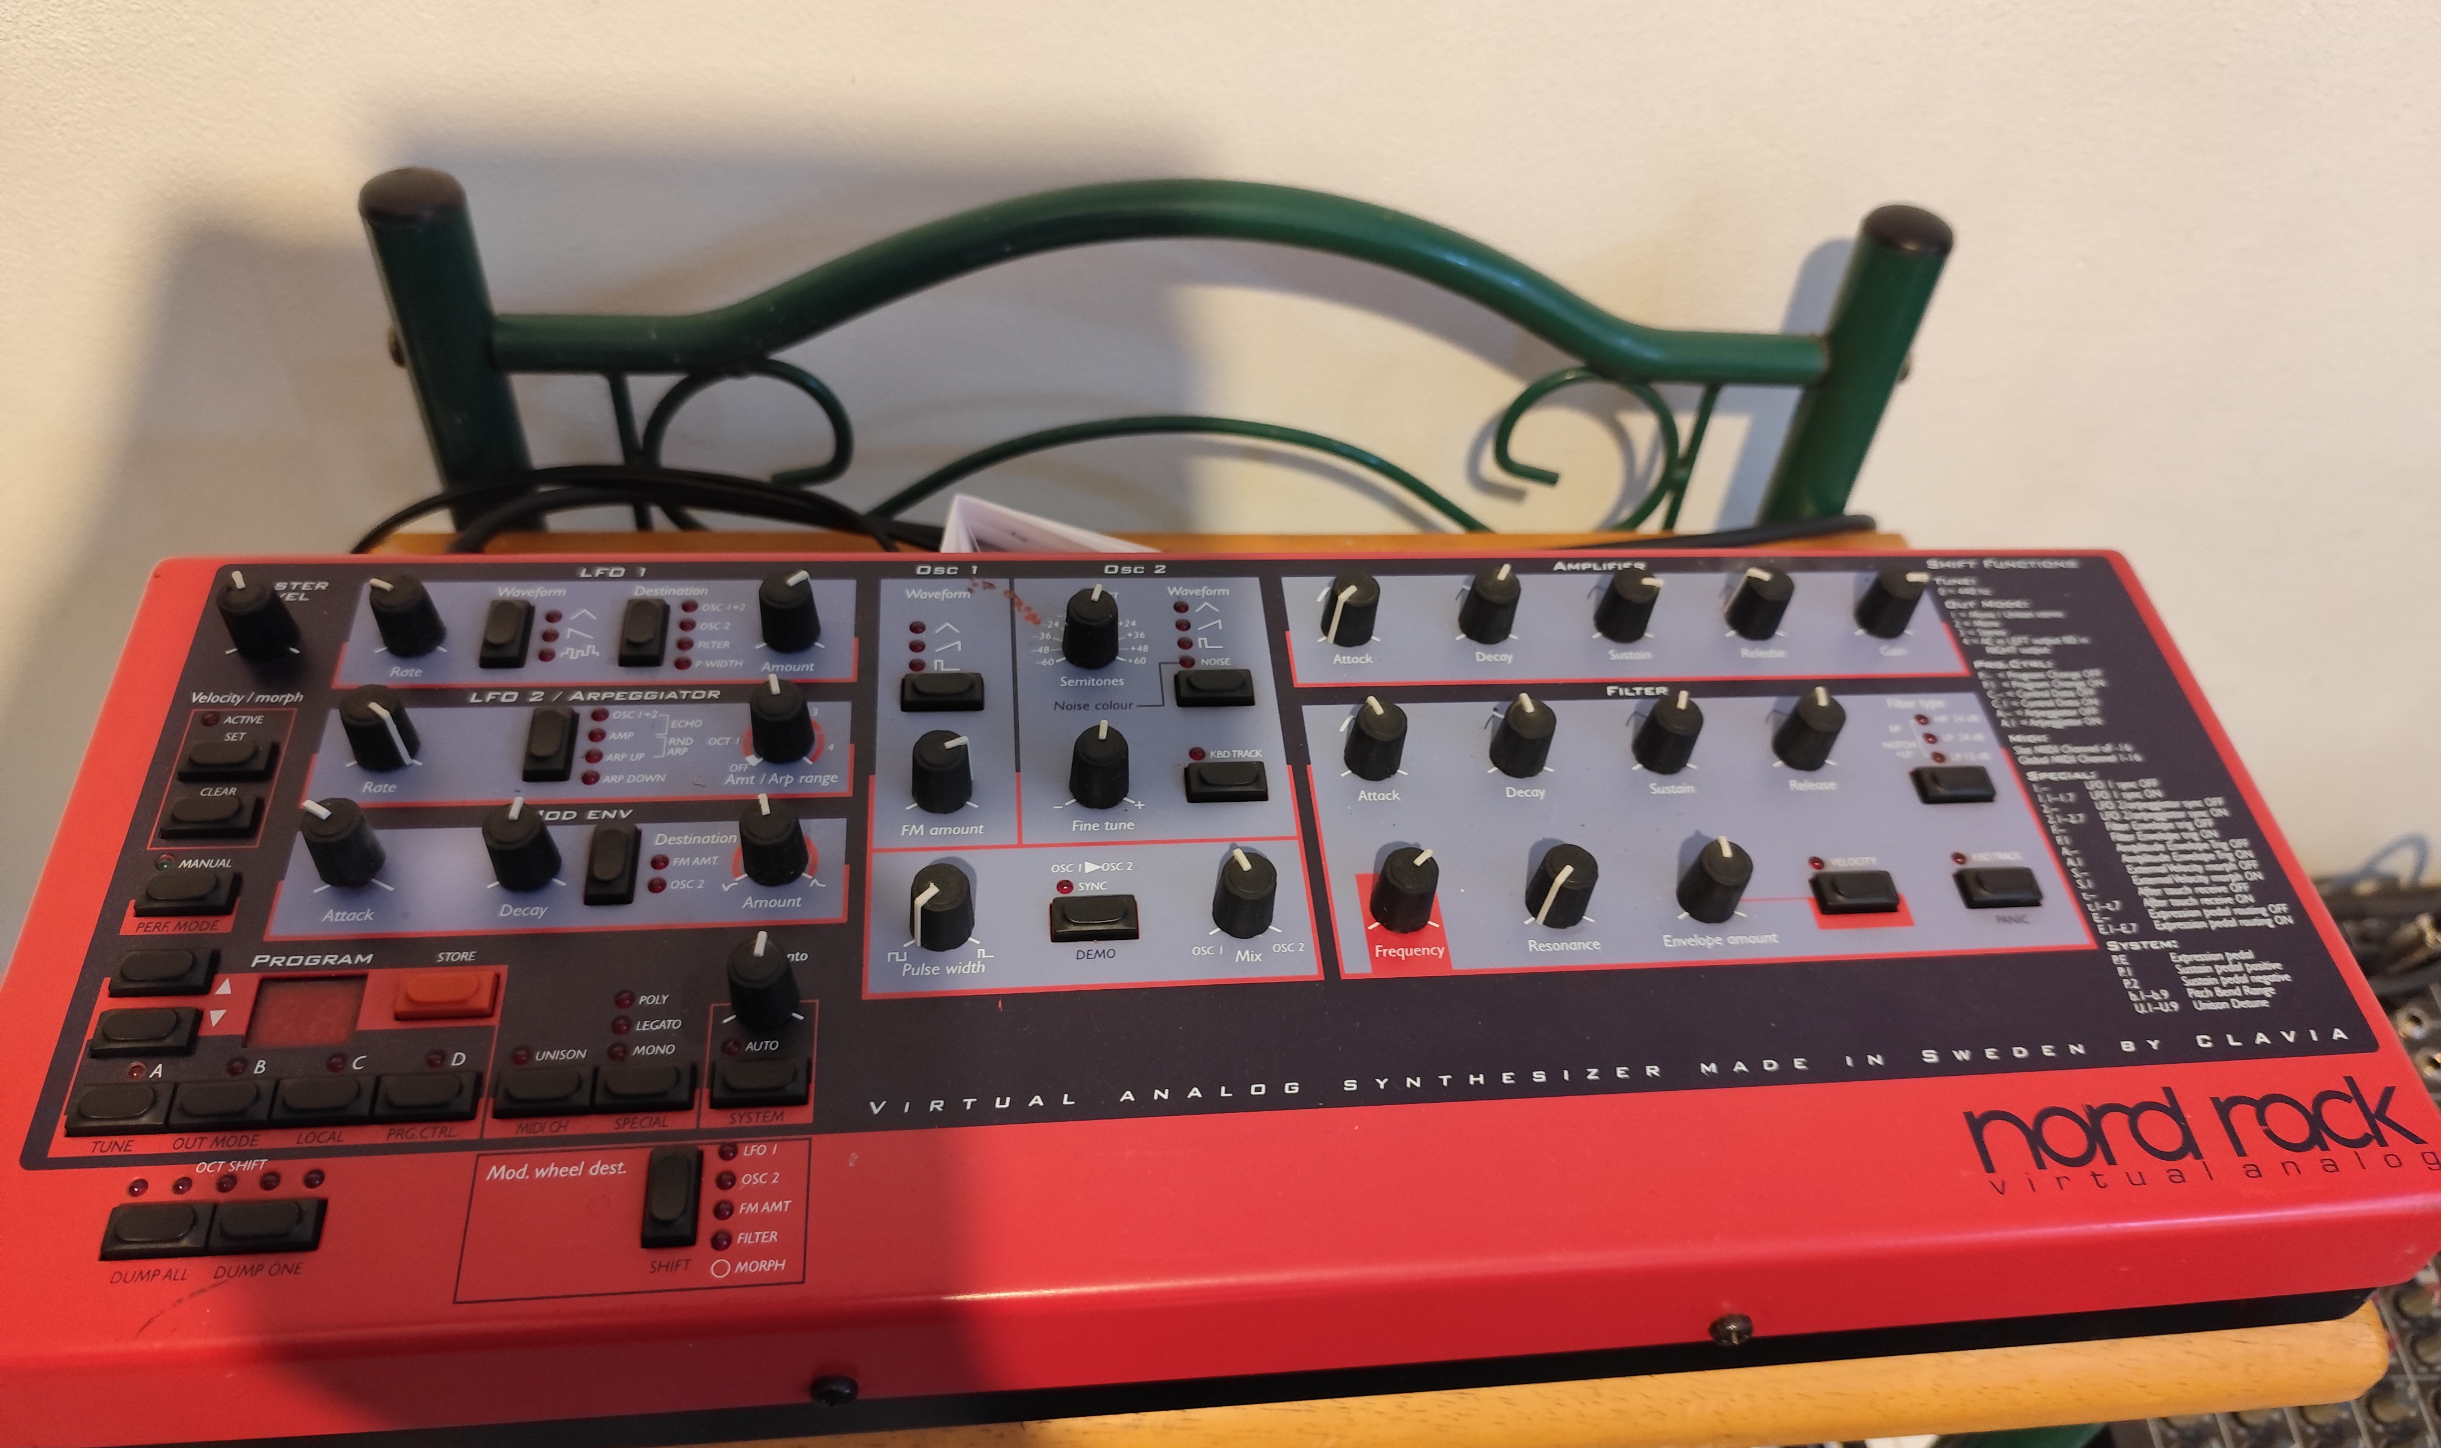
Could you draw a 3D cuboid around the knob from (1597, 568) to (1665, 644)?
[{"bbox_3d":[0.090,-0.026,0.356,0.012,0.013,0.011,-4,55,-10],"label":"knob"}]

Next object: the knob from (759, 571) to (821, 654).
[{"bbox_3d":[-0.087,-0.023,0.328,0.012,0.013,0.012,3,54,-5],"label":"knob"}]

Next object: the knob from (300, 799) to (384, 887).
[{"bbox_3d":[-0.157,0.021,0.291,0.012,0.013,0.011,3,54,-5],"label":"knob"}]

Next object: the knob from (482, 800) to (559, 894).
[{"bbox_3d":[-0.125,0.022,0.290,0.012,0.013,0.012,4,54,-5],"label":"knob"}]

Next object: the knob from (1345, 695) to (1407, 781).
[{"bbox_3d":[0.032,0.003,0.324,0.012,0.013,0.012,3,54,-5],"label":"knob"}]

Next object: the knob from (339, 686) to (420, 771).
[{"bbox_3d":[-0.161,0.000,0.310,0.012,0.014,0.012,4,54,-5],"label":"knob"}]

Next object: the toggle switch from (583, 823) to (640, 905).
[{"bbox_3d":[-0.111,0.025,0.295,0.008,0.004,0.016,-1,55,-8],"label":"toggle switch"}]

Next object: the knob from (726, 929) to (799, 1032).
[{"bbox_3d":[-0.080,0.044,0.280,0.012,0.013,0.012,4,54,-5],"label":"knob"}]

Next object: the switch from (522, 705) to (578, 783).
[{"bbox_3d":[-0.128,0.003,0.310,0.008,0.004,0.016,-1,54,-8],"label":"switch"}]

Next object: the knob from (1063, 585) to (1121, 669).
[{"bbox_3d":[-0.026,-0.020,0.333,0.012,0.013,0.012,3,54,-5],"label":"knob"}]

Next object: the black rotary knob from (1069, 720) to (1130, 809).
[{"bbox_3d":[-0.023,0.008,0.313,0.012,0.013,0.012,5,54,-4],"label":"black rotary knob"}]

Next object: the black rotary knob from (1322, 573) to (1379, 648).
[{"bbox_3d":[0.028,-0.025,0.344,0.012,0.013,0.012,3,54,-5],"label":"black rotary knob"}]

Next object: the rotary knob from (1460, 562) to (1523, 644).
[{"bbox_3d":[0.059,-0.026,0.352,0.011,0.013,0.012,3,54,-5],"label":"rotary knob"}]

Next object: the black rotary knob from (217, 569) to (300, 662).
[{"bbox_3d":[-0.186,-0.021,0.313,0.012,0.013,0.012,-24,61,-22],"label":"black rotary knob"}]

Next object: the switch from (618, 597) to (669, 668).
[{"bbox_3d":[-0.116,-0.019,0.326,0.008,0.004,0.016,-1,55,-8],"label":"switch"}]

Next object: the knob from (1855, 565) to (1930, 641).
[{"bbox_3d":[0.150,-0.027,0.361,0.012,0.013,0.012,3,54,-5],"label":"knob"}]

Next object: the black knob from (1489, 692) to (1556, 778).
[{"bbox_3d":[0.062,0.003,0.332,0.011,0.013,0.012,-6,55,-11],"label":"black knob"}]

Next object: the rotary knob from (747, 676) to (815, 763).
[{"bbox_3d":[-0.087,-0.001,0.321,0.012,0.014,0.012,-10,57,-14],"label":"rotary knob"}]

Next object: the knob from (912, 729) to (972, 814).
[{"bbox_3d":[-0.053,0.009,0.309,0.012,0.013,0.012,3,54,-5],"label":"knob"}]

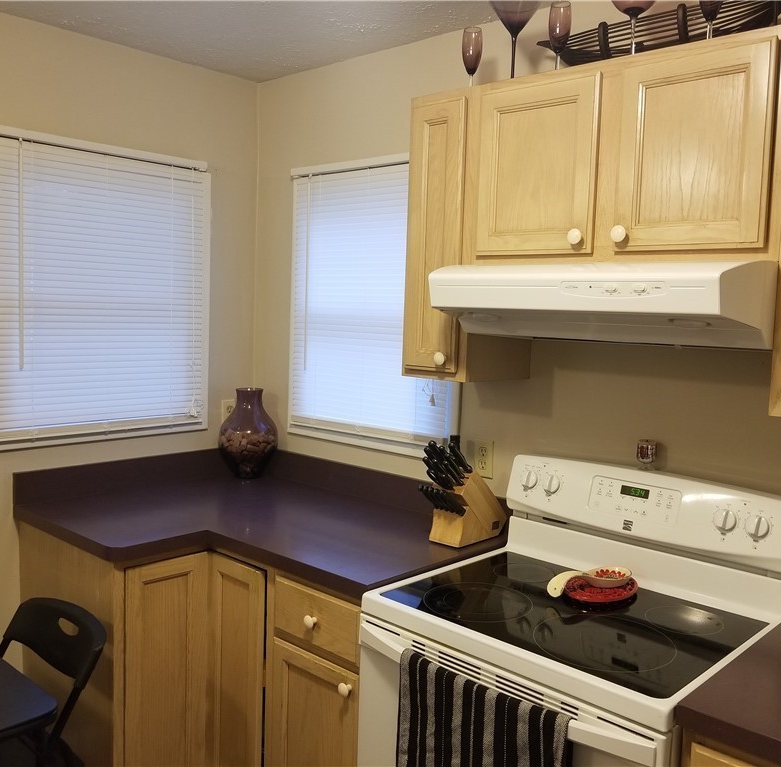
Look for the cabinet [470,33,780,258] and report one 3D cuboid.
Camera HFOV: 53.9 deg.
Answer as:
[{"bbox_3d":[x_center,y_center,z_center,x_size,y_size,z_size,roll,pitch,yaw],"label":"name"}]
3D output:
[{"bbox_3d":[0.586,-0.505,1.835,0.753,0.456,0.330,7,7,43],"label":"cabinet"}]

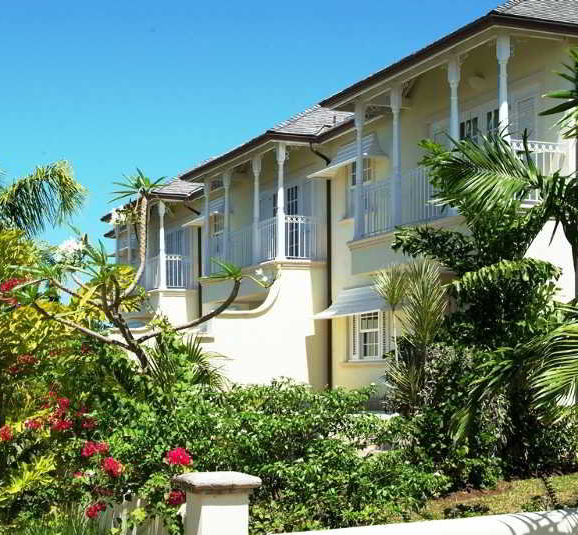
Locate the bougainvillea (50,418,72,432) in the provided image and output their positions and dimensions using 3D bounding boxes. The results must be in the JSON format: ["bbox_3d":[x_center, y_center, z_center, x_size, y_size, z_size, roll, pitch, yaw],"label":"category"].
[{"bbox_3d":[-2.481,1.716,12.800,0.240,0.155,0.200,1,-5,-11],"label":"bougainvillea"}]

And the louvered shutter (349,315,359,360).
[{"bbox_3d":[1.403,1.473,25.662,0.060,1.080,0.440,2,-6,-22],"label":"louvered shutter"}]

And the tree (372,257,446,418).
[{"bbox_3d":[1.992,1.154,19.477,1.050,2.620,1.080,0,-5,0],"label":"tree"}]

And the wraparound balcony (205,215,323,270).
[{"bbox_3d":[-0.695,-0.366,28.752,1.230,1.091,5.618,2,-6,-22],"label":"wraparound balcony"}]

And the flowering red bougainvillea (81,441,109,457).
[{"bbox_3d":[-1.855,1.735,11.300,0.270,0.160,0.220,1,-5,-9],"label":"flowering red bougainvillea"}]

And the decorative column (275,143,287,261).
[{"bbox_3d":[-0.176,-1.517,26.818,0.170,2.700,0.170,2,-6,-22],"label":"decorative column"}]

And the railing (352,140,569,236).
[{"bbox_3d":[2.756,-1.139,20.332,1.230,1.091,5.564,2,-6,-22],"label":"railing"}]

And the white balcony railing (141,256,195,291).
[{"bbox_3d":[-3.669,0.222,36.452,1.100,1.020,1.700,2,-6,-22],"label":"white balcony railing"}]

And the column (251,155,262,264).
[{"bbox_3d":[-0.748,-1.364,27.615,0.180,2.675,0.180,2,-6,-22],"label":"column"}]

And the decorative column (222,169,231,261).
[{"bbox_3d":[-1.591,-1.190,30.222,0.170,2.700,0.170,2,-6,-22],"label":"decorative column"}]

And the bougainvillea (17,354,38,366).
[{"bbox_3d":[-2.662,0.947,12.000,0.200,0.125,0.160,0,-5,0],"label":"bougainvillea"}]

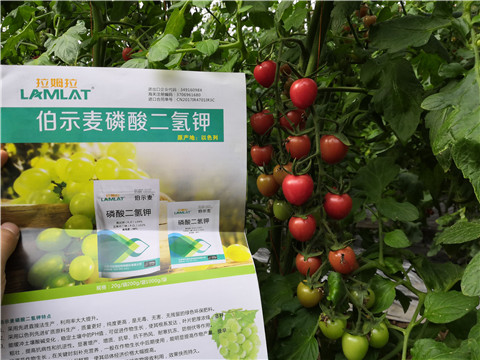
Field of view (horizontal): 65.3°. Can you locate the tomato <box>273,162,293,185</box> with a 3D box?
[{"bbox_3d":[0.049,-0.007,0.425,0.025,0.026,0.025,0,10,0],"label":"tomato"}]

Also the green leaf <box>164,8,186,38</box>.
[{"bbox_3d":[-0.086,-0.206,0.490,0.025,0.048,0.014,28,-7,-34],"label":"green leaf"}]

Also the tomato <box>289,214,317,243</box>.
[{"bbox_3d":[0.066,0.051,0.390,0.029,0.029,0.029,0,10,0],"label":"tomato"}]

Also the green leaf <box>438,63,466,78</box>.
[{"bbox_3d":[0.284,-0.146,0.500,0.038,0.022,0.022,3,11,11],"label":"green leaf"}]

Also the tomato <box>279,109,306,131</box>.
[{"bbox_3d":[0.062,-0.071,0.445,0.031,0.029,0.031,0,6,0],"label":"tomato"}]

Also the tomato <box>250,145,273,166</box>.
[{"bbox_3d":[0.025,-0.028,0.430,0.026,0.026,0.026,0,10,0],"label":"tomato"}]

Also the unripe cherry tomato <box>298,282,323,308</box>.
[{"bbox_3d":[0.075,0.123,0.405,0.027,0.030,0.027,0,10,0],"label":"unripe cherry tomato"}]

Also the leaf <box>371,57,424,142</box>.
[{"bbox_3d":[0.212,-0.109,0.500,0.068,0.115,0.028,-3,6,0],"label":"leaf"}]

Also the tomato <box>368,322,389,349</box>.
[{"bbox_3d":[0.153,0.172,0.415,0.025,0.029,0.025,0,10,0],"label":"tomato"}]

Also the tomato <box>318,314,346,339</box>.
[{"bbox_3d":[0.104,0.164,0.415,0.029,0.027,0.029,0,6,0],"label":"tomato"}]

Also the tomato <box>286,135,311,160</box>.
[{"bbox_3d":[0.066,-0.037,0.425,0.028,0.029,0.028,0,6,0],"label":"tomato"}]

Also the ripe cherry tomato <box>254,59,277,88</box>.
[{"bbox_3d":[0.028,-0.120,0.425,0.026,0.031,0.026,-9,9,0],"label":"ripe cherry tomato"}]

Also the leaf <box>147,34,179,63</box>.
[{"bbox_3d":[-0.124,-0.211,0.600,0.057,0.034,0.020,-41,0,3],"label":"leaf"}]

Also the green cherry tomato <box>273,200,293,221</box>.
[{"bbox_3d":[0.050,0.036,0.445,0.023,0.025,0.023,0,6,0],"label":"green cherry tomato"}]

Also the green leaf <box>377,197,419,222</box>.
[{"bbox_3d":[0.219,0.041,0.520,0.058,0.030,0.025,18,15,0],"label":"green leaf"}]

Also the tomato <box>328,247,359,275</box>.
[{"bbox_3d":[0.110,0.086,0.400,0.029,0.030,0.029,0,10,0],"label":"tomato"}]

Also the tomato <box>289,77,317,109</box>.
[{"bbox_3d":[0.066,-0.088,0.385,0.028,0.032,0.028,-6,10,0],"label":"tomato"}]

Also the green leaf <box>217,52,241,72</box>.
[{"bbox_3d":[-0.017,-0.154,0.500,0.020,0.042,0.014,41,0,-1],"label":"green leaf"}]

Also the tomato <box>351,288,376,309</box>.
[{"bbox_3d":[0.145,0.139,0.440,0.028,0.026,0.028,1,11,0],"label":"tomato"}]

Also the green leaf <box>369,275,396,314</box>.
[{"bbox_3d":[0.173,0.139,0.460,0.036,0.048,0.016,17,6,18],"label":"green leaf"}]

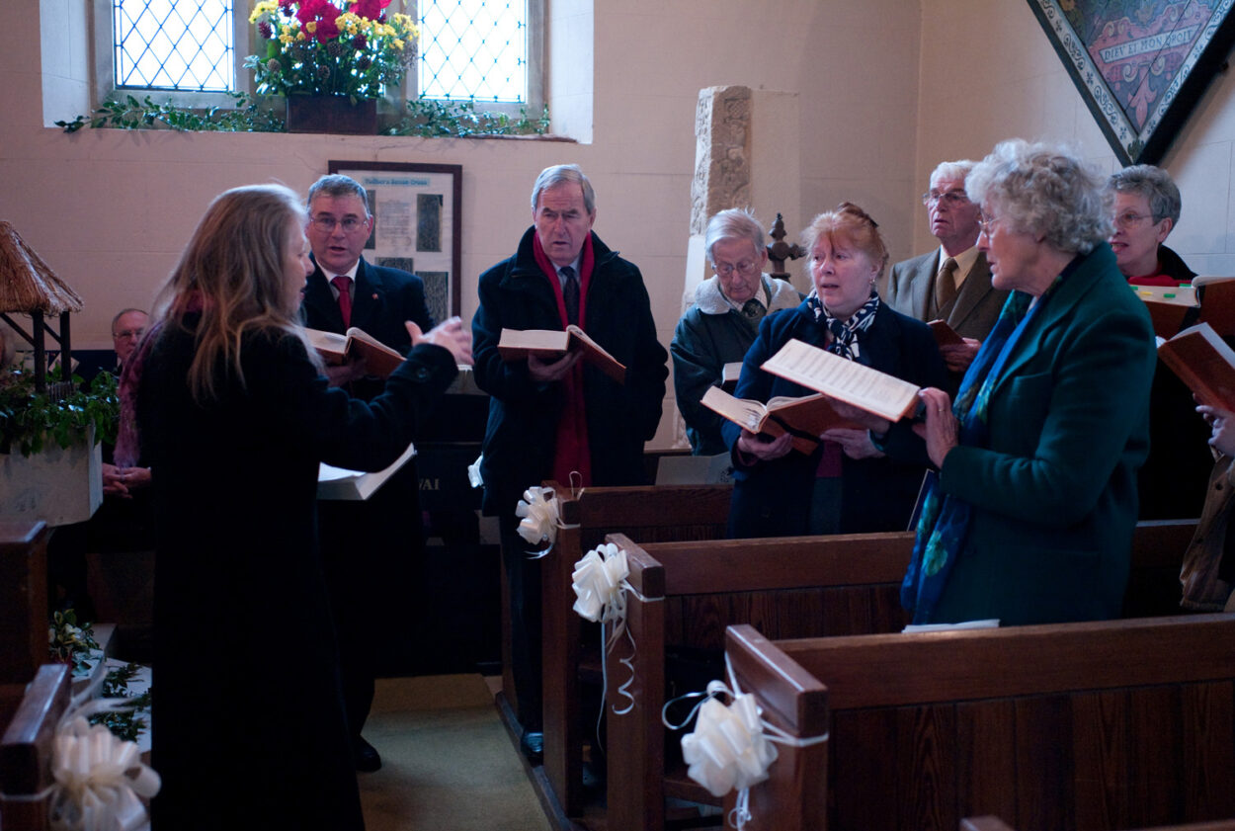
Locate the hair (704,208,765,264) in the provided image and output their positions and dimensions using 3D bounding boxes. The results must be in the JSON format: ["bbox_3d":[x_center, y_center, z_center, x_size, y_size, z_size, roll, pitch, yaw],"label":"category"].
[{"bbox_3d":[0.357,-0.549,3.989,0.175,0.165,0.200,2,18,16],"label":"hair"}]

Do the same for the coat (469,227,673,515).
[{"bbox_3d":[-0.138,-0.128,3.848,0.550,0.830,0.370,1,5,6],"label":"coat"}]

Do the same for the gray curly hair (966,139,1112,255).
[{"bbox_3d":[0.764,-0.395,2.366,0.260,0.220,0.220,1,5,9],"label":"gray curly hair"}]

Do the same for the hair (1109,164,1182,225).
[{"bbox_3d":[1.305,-0.540,3.236,0.200,0.160,0.175,-2,6,-25],"label":"hair"}]

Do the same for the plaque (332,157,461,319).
[{"bbox_3d":[-0.941,-0.700,5.543,0.565,0.770,0.035,-1,6,-13],"label":"plaque"}]

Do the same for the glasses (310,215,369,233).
[{"bbox_3d":[-0.738,-0.505,3.472,0.148,0.046,0.135,-1,5,-10],"label":"glasses"}]

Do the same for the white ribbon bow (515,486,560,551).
[{"bbox_3d":[-0.211,0.275,3.467,0.100,0.165,0.160,-1,6,-13],"label":"white ribbon bow"}]

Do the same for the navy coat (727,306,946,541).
[{"bbox_3d":[0.528,0.029,3.155,0.500,0.630,0.360,3,6,23],"label":"navy coat"}]

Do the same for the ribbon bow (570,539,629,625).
[{"bbox_3d":[-0.036,0.346,2.710,0.100,0.165,0.150,-1,6,-13],"label":"ribbon bow"}]

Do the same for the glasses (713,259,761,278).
[{"bbox_3d":[0.369,-0.454,3.954,0.140,0.045,0.130,2,24,16],"label":"glasses"}]

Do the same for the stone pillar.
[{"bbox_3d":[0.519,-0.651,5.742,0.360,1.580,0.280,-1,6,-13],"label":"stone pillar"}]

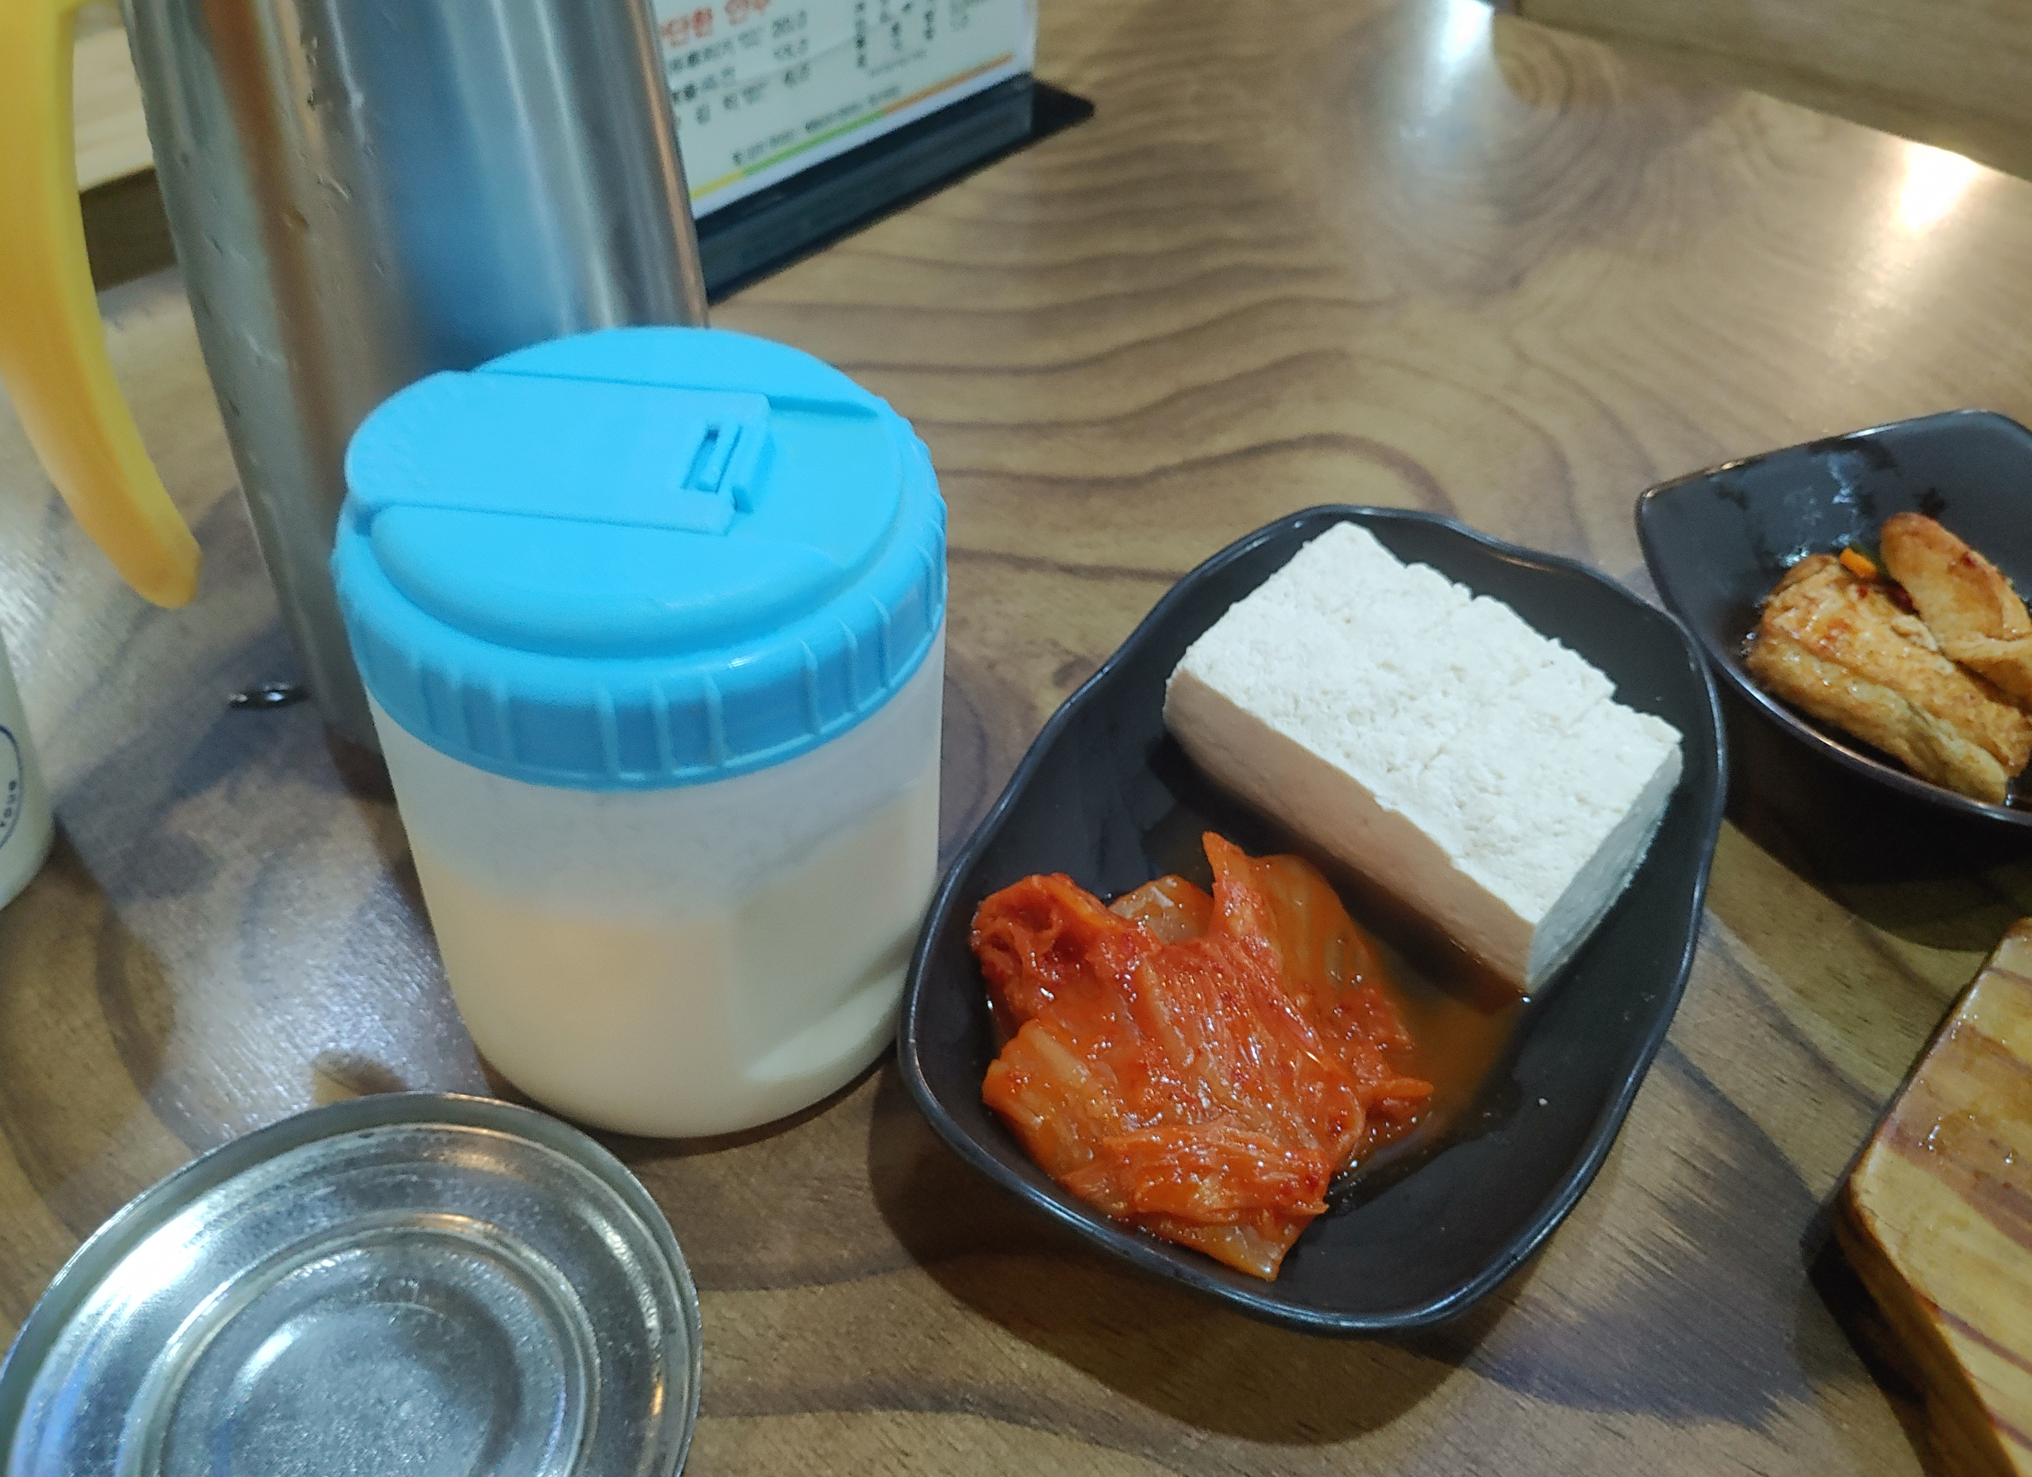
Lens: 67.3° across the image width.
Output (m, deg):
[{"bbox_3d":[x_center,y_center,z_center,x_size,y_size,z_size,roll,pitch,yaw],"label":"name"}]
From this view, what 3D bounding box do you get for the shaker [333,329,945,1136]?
[{"bbox_3d":[-0.059,0.000,0.264,0.092,0.115,0.091,5,44,1],"label":"shaker"}]

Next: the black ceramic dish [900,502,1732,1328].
[{"bbox_3d":[0.066,0.026,0.306,0.127,0.032,0.209,22,46,17],"label":"black ceramic dish"}]

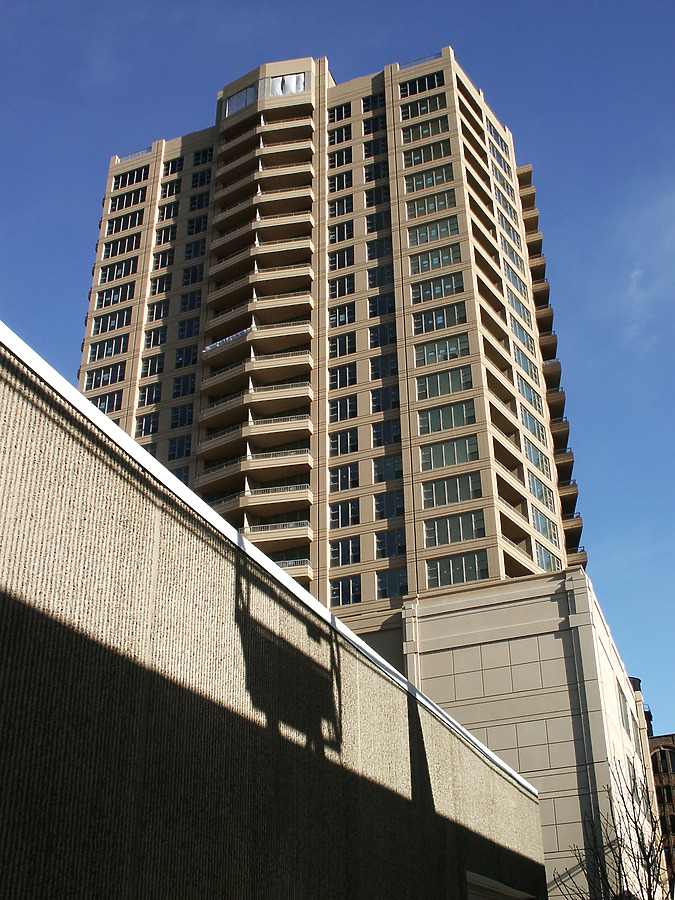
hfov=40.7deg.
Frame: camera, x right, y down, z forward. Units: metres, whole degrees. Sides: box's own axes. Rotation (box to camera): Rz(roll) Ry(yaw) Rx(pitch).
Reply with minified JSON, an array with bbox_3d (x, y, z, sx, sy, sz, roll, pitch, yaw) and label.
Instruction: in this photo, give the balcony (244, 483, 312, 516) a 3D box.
[{"bbox_3d":[-4.419,3.921,70.013,5.089,1.320,2.150,-6,-29,10],"label":"balcony"}]

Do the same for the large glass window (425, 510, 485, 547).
[{"bbox_3d":[8.160,5.500,63.120,4.310,2.050,0.200,-11,-30,20],"label":"large glass window"}]

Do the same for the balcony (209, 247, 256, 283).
[{"bbox_3d":[-8.960,-16.330,80.750,4.720,1.380,1.680,-18,-33,29],"label":"balcony"}]

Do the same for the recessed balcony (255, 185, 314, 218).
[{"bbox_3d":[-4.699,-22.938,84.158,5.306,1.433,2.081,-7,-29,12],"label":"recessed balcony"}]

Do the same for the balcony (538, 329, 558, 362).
[{"bbox_3d":[19.132,-9.294,83.774,2.200,1.320,3.300,-12,-30,20],"label":"balcony"}]

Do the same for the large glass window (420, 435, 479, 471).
[{"bbox_3d":[8.185,0.257,66.314,4.300,2.050,0.200,-12,-30,20],"label":"large glass window"}]

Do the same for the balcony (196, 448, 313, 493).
[{"bbox_3d":[-6.620,1.460,69.980,9.780,1.380,2.280,-11,-30,20],"label":"balcony"}]

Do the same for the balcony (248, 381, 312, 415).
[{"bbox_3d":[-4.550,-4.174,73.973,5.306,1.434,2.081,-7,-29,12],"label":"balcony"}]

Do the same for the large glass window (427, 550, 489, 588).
[{"bbox_3d":[8.215,8.179,62.053,4.300,2.050,0.200,-12,-30,20],"label":"large glass window"}]

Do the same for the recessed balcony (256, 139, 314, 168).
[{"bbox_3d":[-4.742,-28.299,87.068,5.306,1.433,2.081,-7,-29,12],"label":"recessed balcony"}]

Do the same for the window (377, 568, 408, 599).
[{"bbox_3d":[4.018,9.504,64.290,2.480,2.050,0.200,-12,-30,20],"label":"window"}]

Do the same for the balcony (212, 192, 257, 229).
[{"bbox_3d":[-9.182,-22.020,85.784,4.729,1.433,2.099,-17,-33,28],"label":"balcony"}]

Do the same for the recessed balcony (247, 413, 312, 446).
[{"bbox_3d":[-4.473,-1.460,72.676,5.060,1.320,2.150,-6,-29,10],"label":"recessed balcony"}]

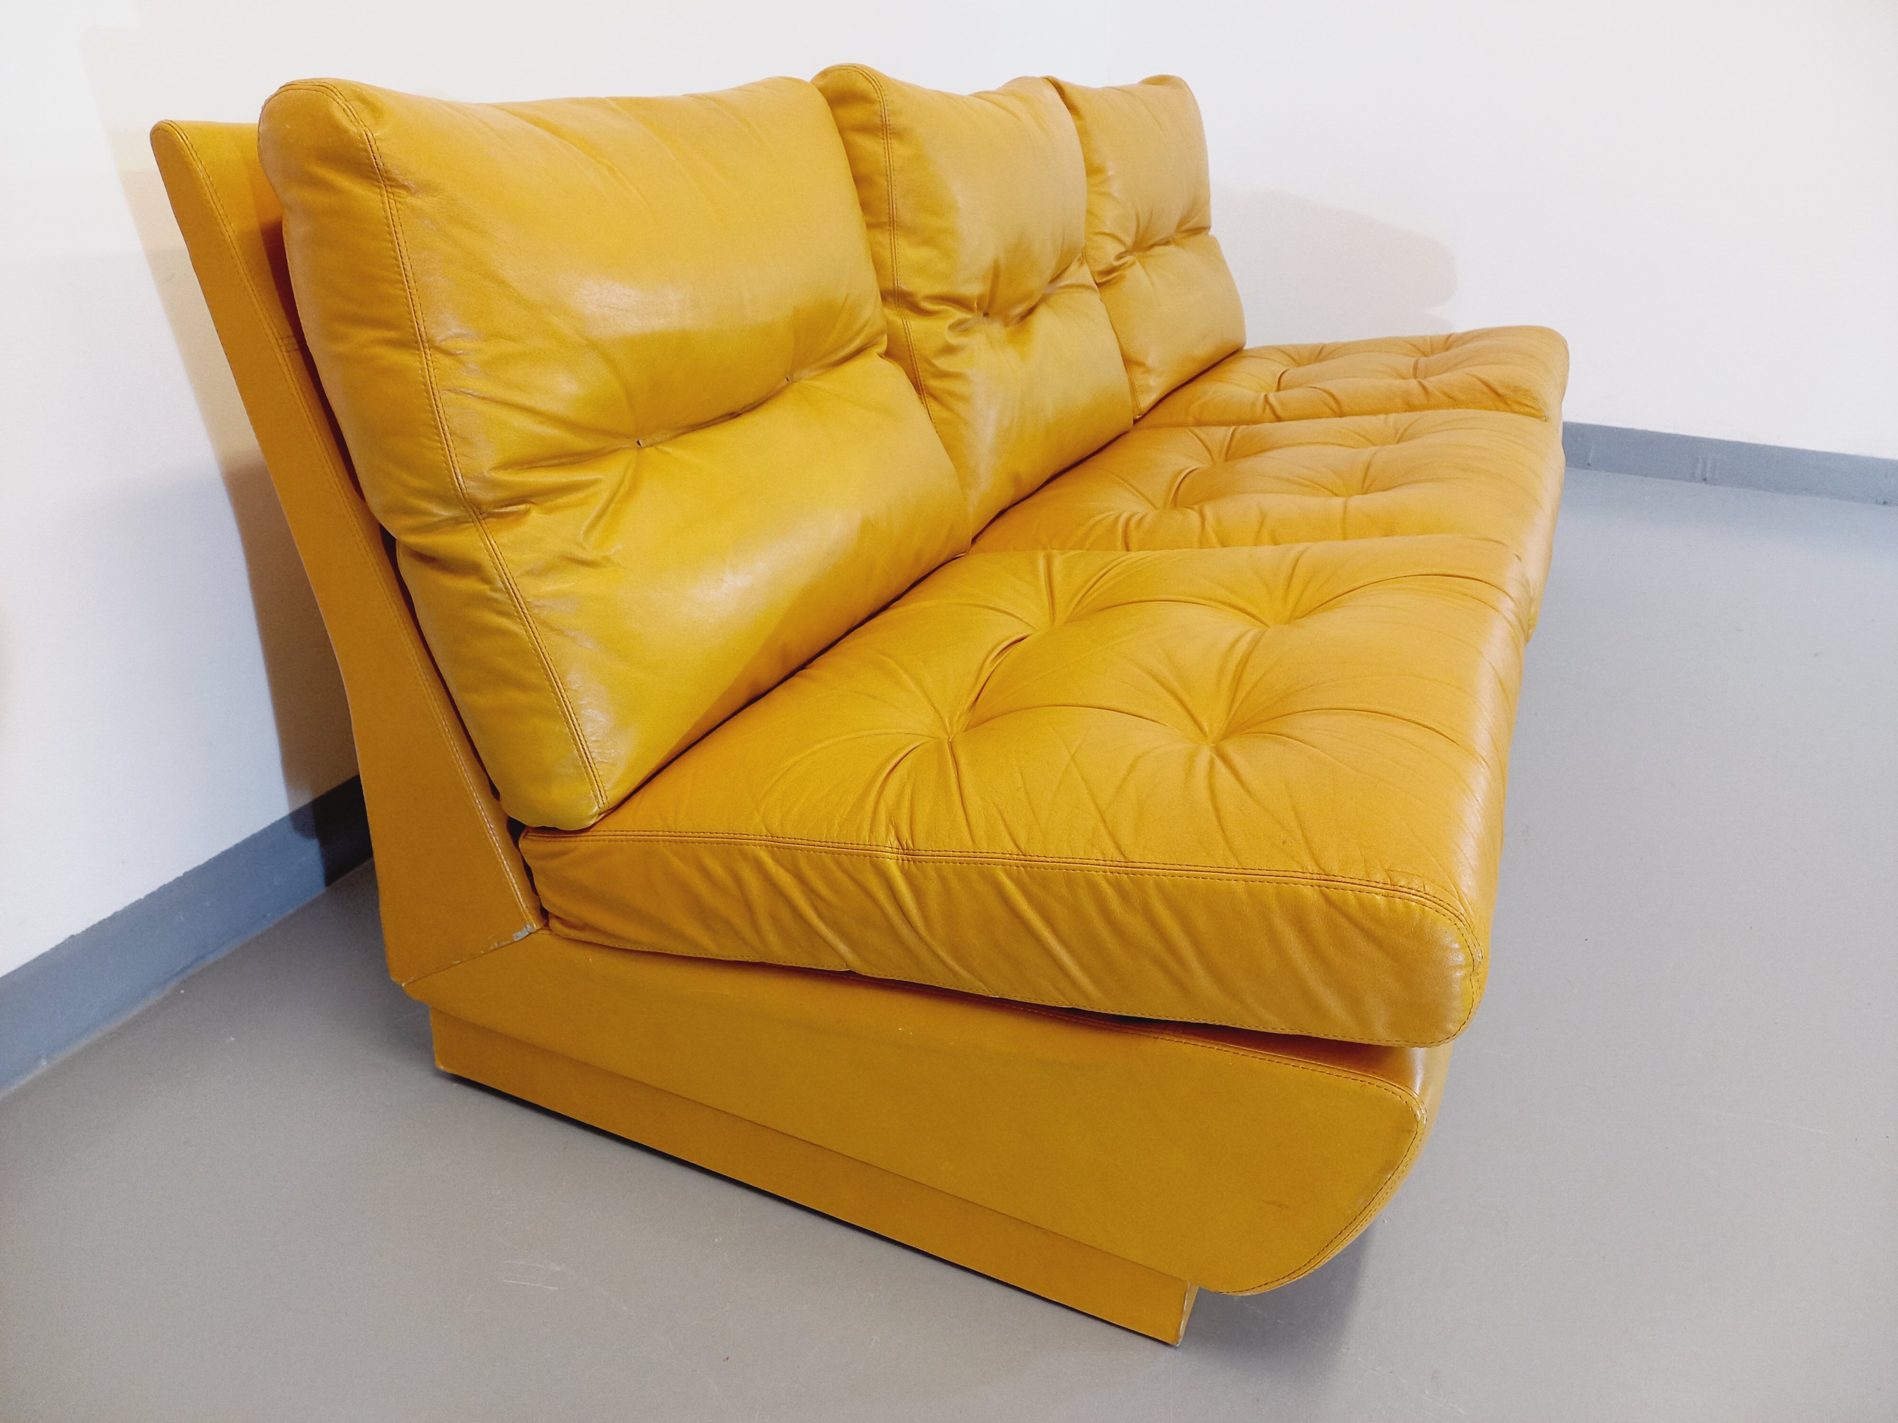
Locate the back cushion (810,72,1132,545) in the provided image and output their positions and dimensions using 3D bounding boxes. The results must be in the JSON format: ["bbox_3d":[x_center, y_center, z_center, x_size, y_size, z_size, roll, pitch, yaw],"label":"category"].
[{"bbox_3d":[0.043,-0.505,1.657,0.134,0.503,0.599,-2,22,28],"label":"back cushion"}]

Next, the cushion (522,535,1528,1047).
[{"bbox_3d":[0.109,0.017,1.126,0.671,0.117,0.612,1,24,26],"label":"cushion"}]

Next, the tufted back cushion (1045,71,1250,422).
[{"bbox_3d":[0.295,-0.737,2.156,0.134,0.503,0.595,-2,22,28],"label":"tufted back cushion"}]

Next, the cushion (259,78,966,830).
[{"bbox_3d":[-0.212,-0.262,1.152,0.134,0.503,0.608,-2,22,28],"label":"cushion"}]

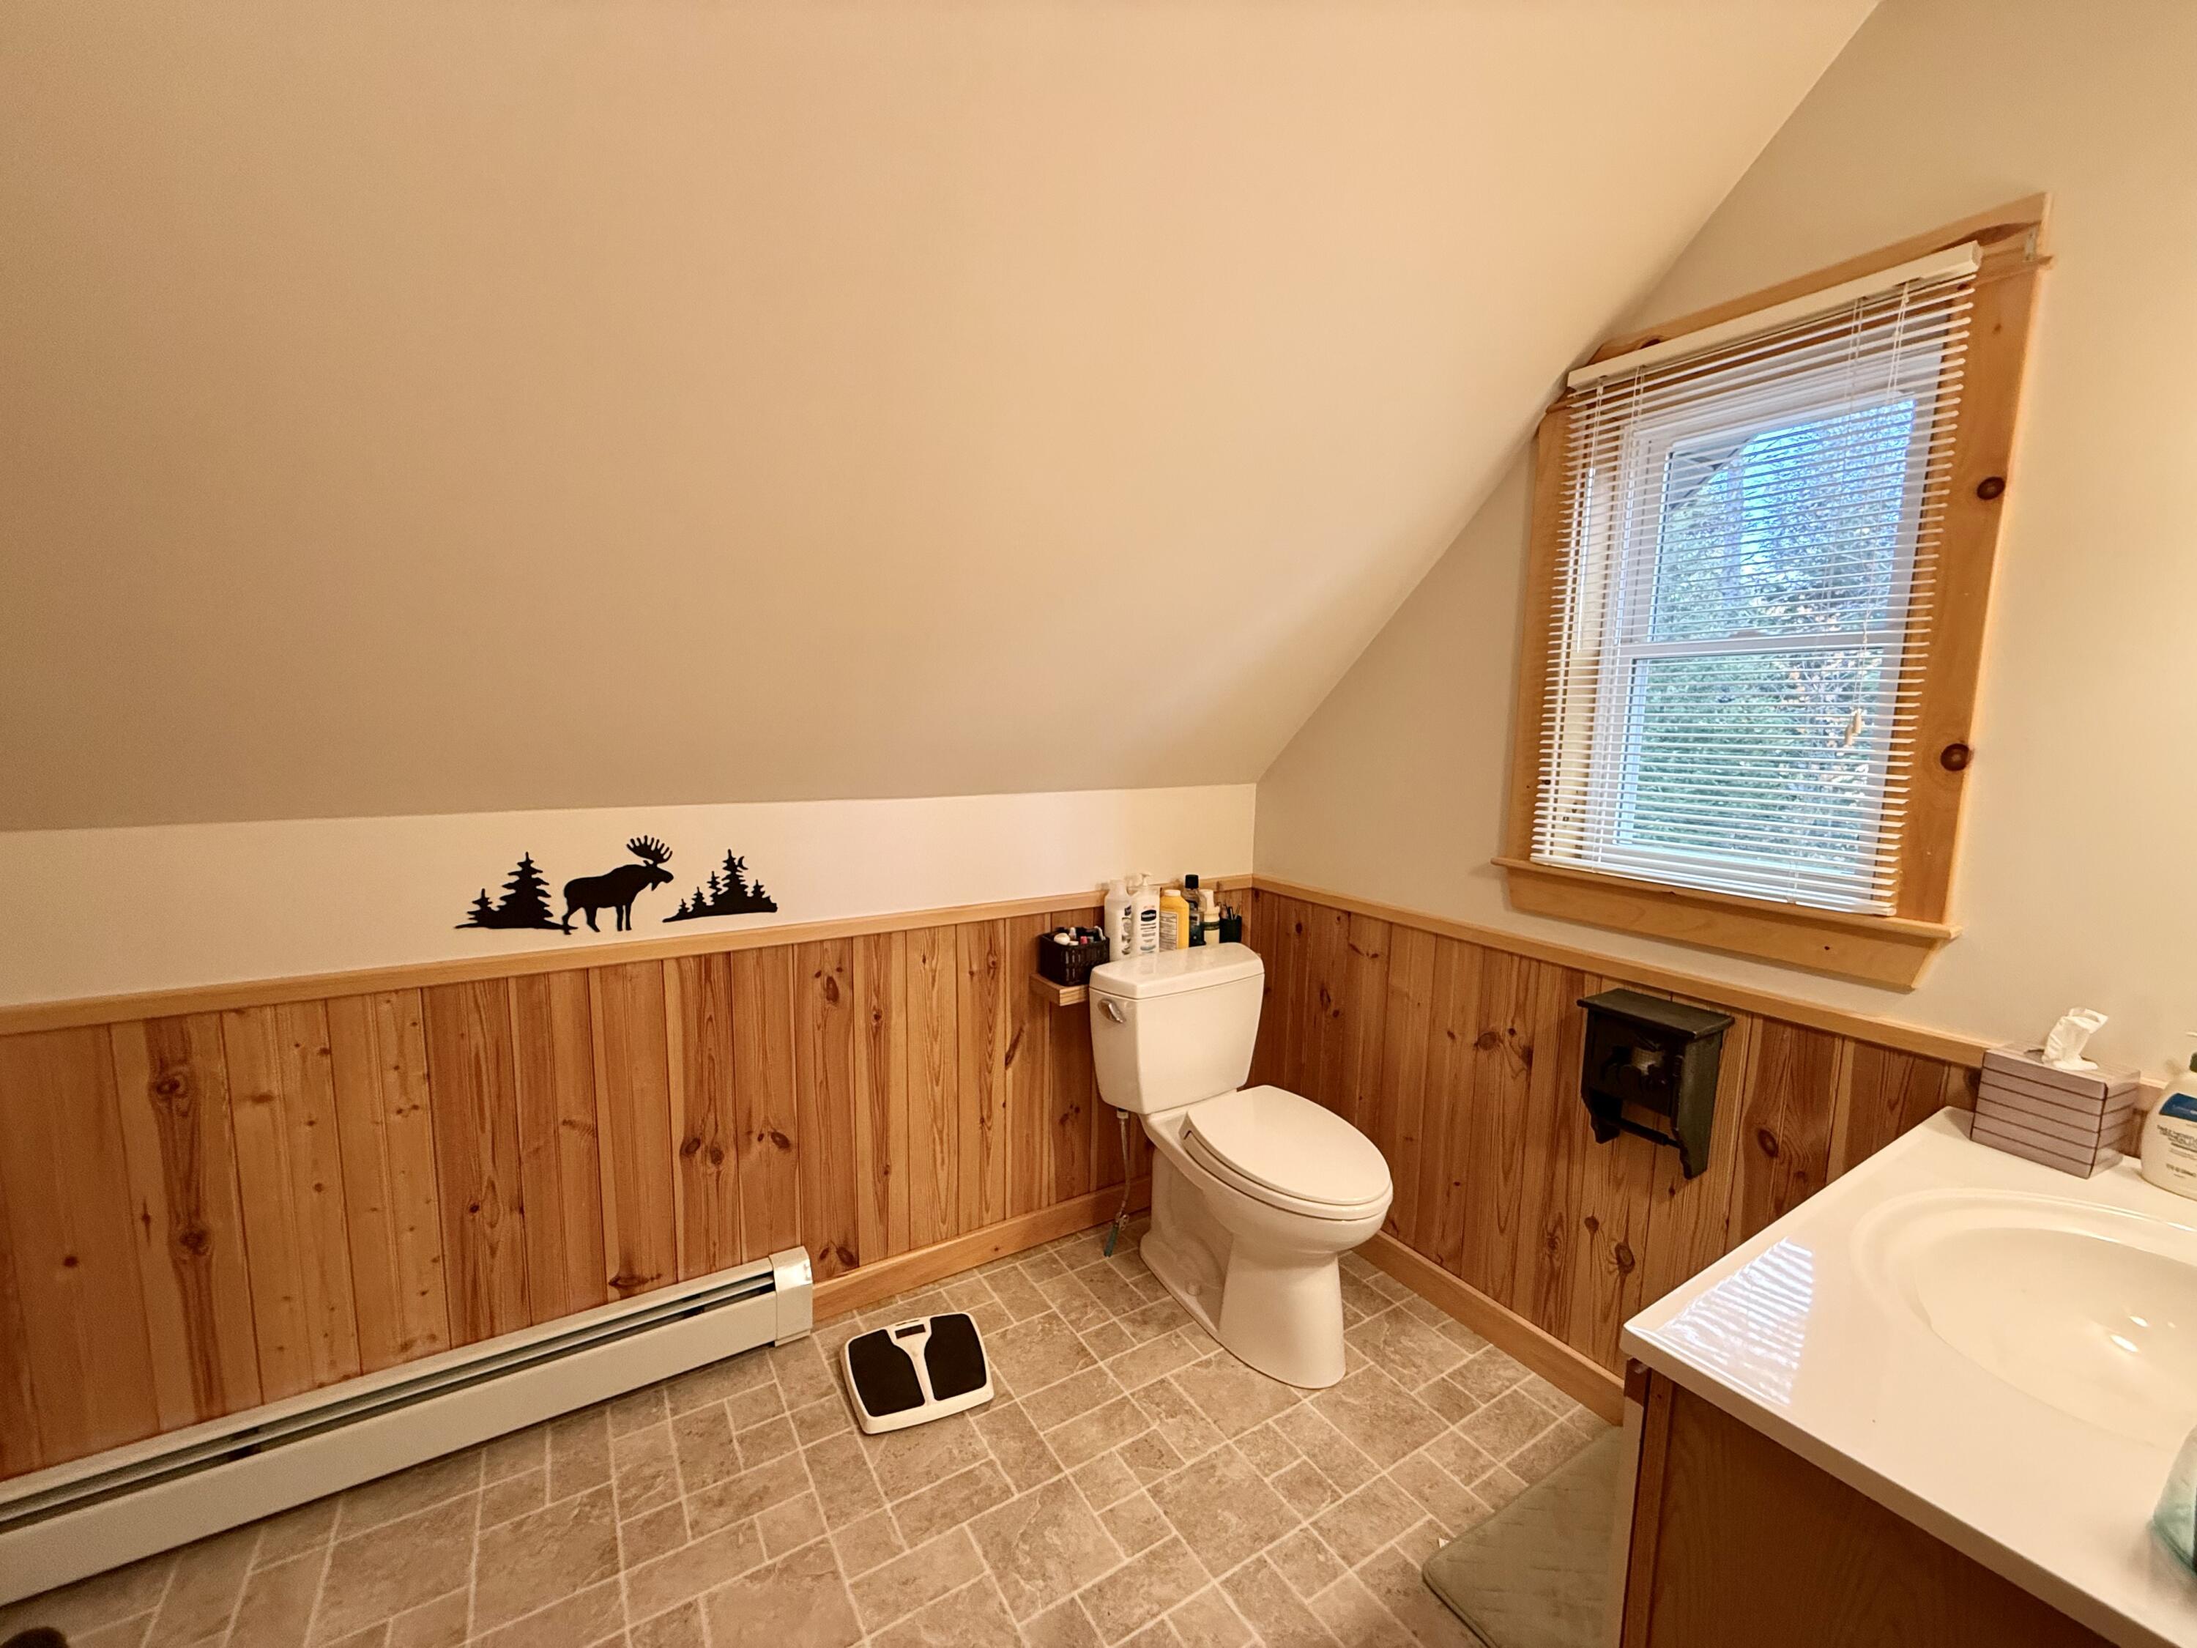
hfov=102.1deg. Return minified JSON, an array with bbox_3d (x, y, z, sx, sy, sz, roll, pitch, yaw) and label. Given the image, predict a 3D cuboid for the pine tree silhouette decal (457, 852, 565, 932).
[{"bbox_3d":[-1.078,0.132,1.643,0.186,0.151,0.010,-3,8,-32],"label":"pine tree silhouette decal"}]

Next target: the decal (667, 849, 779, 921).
[{"bbox_3d":[-0.778,0.126,1.832,0.219,0.139,0.010,-3,8,-32],"label":"decal"}]

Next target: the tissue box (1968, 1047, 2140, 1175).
[{"bbox_3d":[1.277,0.378,1.187,0.110,0.127,0.114,-2,8,-26],"label":"tissue box"}]

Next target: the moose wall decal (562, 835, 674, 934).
[{"bbox_3d":[-0.936,0.119,1.731,0.195,0.183,0.010,-3,8,-32],"label":"moose wall decal"}]

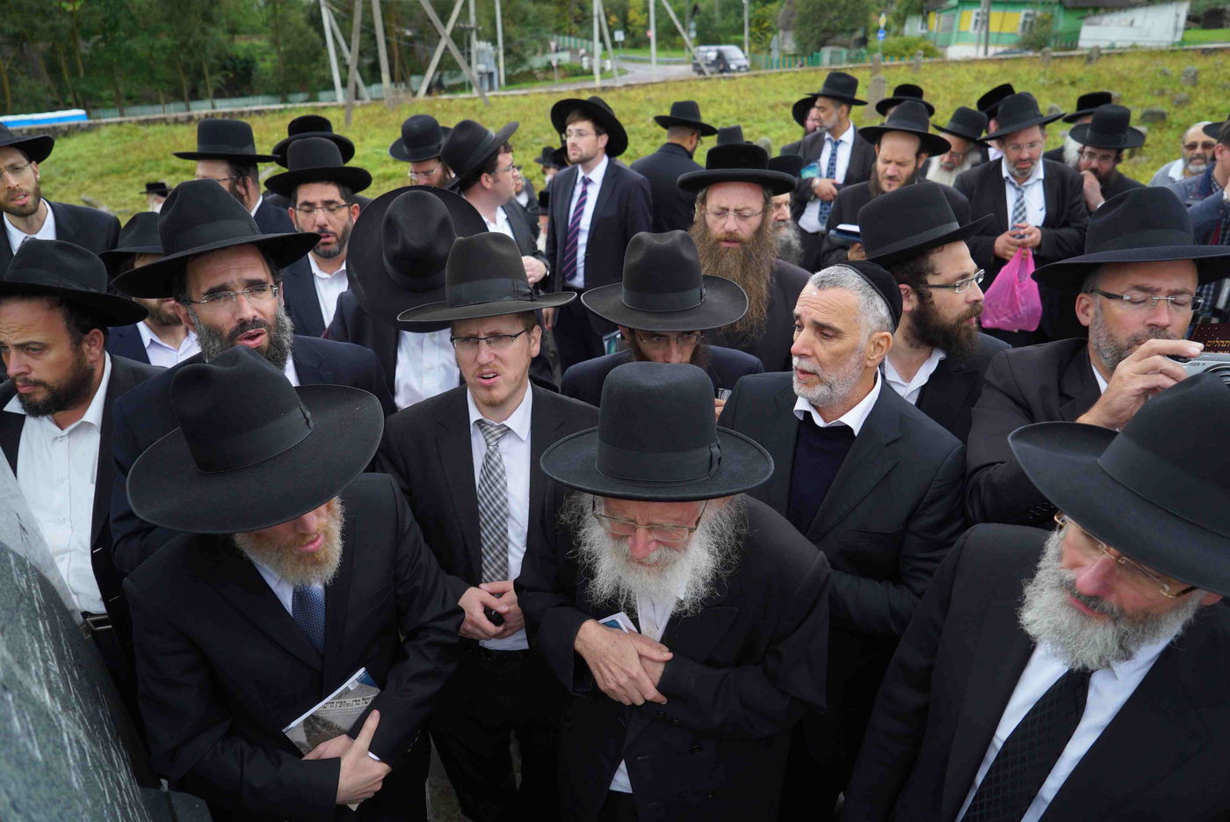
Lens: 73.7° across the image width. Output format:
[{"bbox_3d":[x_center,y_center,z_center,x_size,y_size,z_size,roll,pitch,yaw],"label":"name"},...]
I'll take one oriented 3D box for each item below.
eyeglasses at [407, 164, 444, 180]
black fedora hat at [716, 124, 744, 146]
[{"bbox_3d":[-0.814,-1.050,3.544,0.140,0.045,0.140,2,42,9],"label":"eyeglasses"},{"bbox_3d":[0.700,-1.663,5.000,0.330,0.140,0.345,4,17,16],"label":"black fedora hat"}]

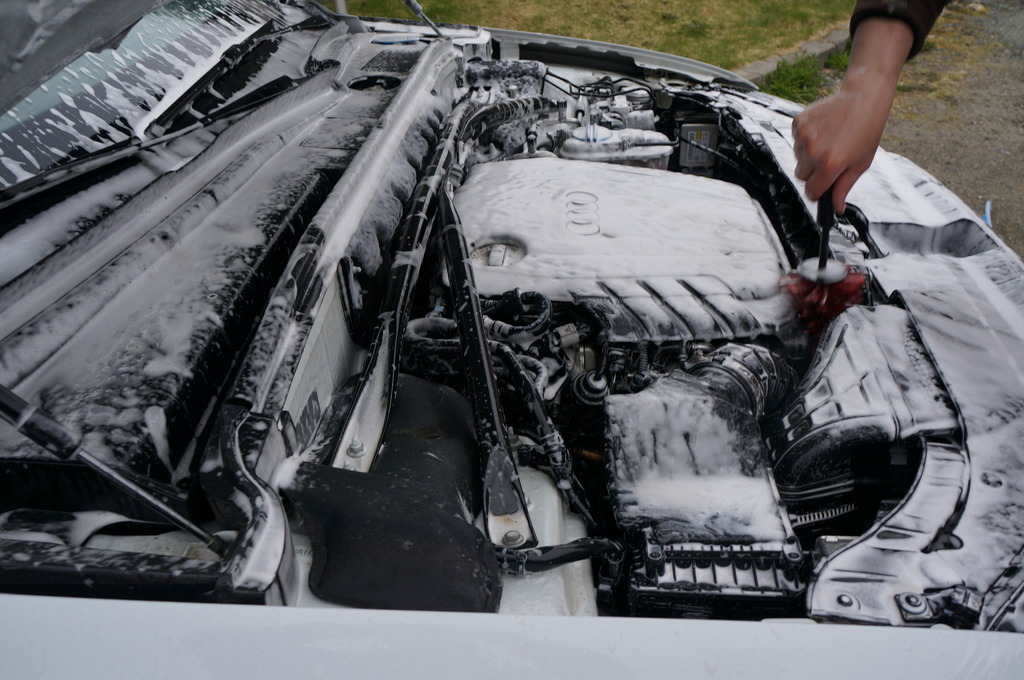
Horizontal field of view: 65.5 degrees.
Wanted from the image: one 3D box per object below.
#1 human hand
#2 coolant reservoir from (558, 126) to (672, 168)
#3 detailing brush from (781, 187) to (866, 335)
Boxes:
[{"bbox_3d":[0.409,-0.275,0.970,0.110,0.225,0.092,17,5,16],"label":"human hand"},{"bbox_3d":[0.186,-0.332,1.503,0.205,0.155,0.150,-1,37,1],"label":"coolant reservoir"},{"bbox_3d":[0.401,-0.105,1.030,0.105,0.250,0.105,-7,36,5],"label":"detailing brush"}]

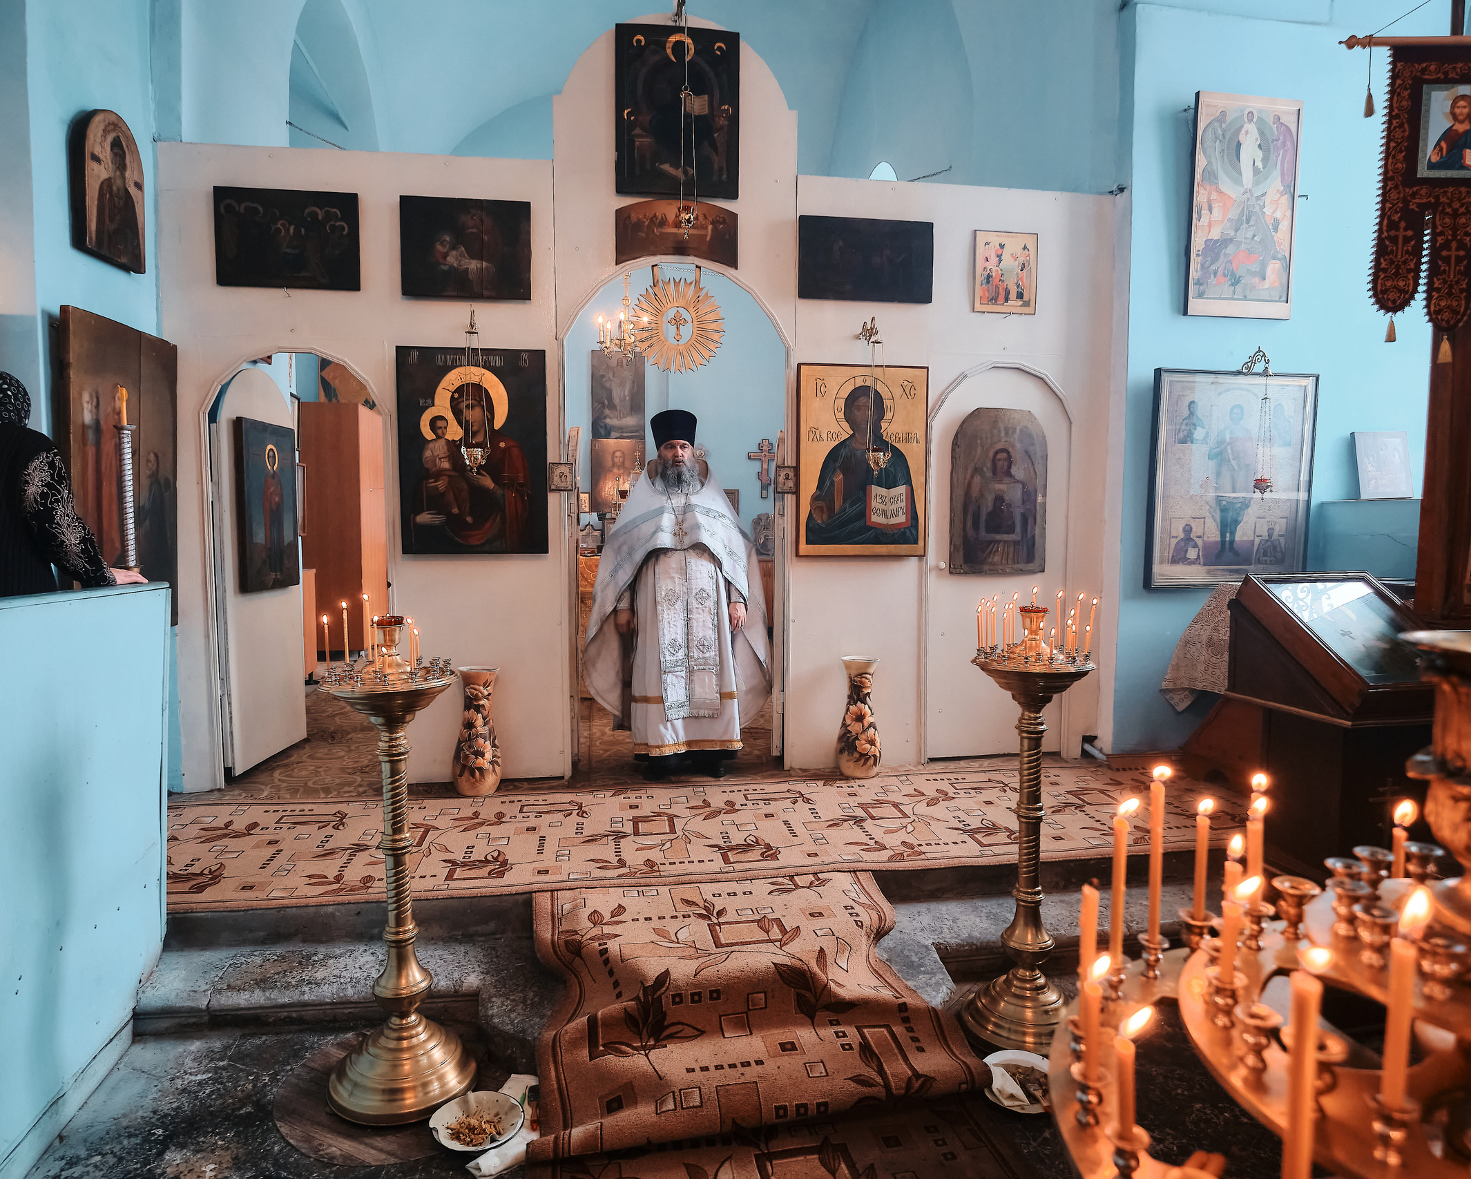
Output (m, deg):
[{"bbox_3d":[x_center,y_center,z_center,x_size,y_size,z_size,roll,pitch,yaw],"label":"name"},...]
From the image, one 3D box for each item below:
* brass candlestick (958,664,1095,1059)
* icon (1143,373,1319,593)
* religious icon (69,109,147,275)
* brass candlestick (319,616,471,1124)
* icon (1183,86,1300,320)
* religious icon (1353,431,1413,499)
[{"bbox_3d":[0.827,0.677,2.364,0.342,1.130,0.342,-1,4,-8],"label":"brass candlestick"},{"bbox_3d":[2.634,-0.577,4.424,0.986,1.110,0.055,-2,6,-13],"label":"icon"},{"bbox_3d":[-2.495,-1.601,3.334,0.050,0.555,0.426,3,6,-10],"label":"religious icon"},{"bbox_3d":[-0.855,0.666,2.114,0.345,1.190,0.345,-1,4,-8],"label":"brass candlestick"},{"bbox_3d":[2.641,-1.974,4.343,0.602,1.103,0.040,-1,5,-10],"label":"icon"},{"bbox_3d":[3.563,-0.681,4.599,0.317,0.371,0.030,-1,-5,-7],"label":"religious icon"}]

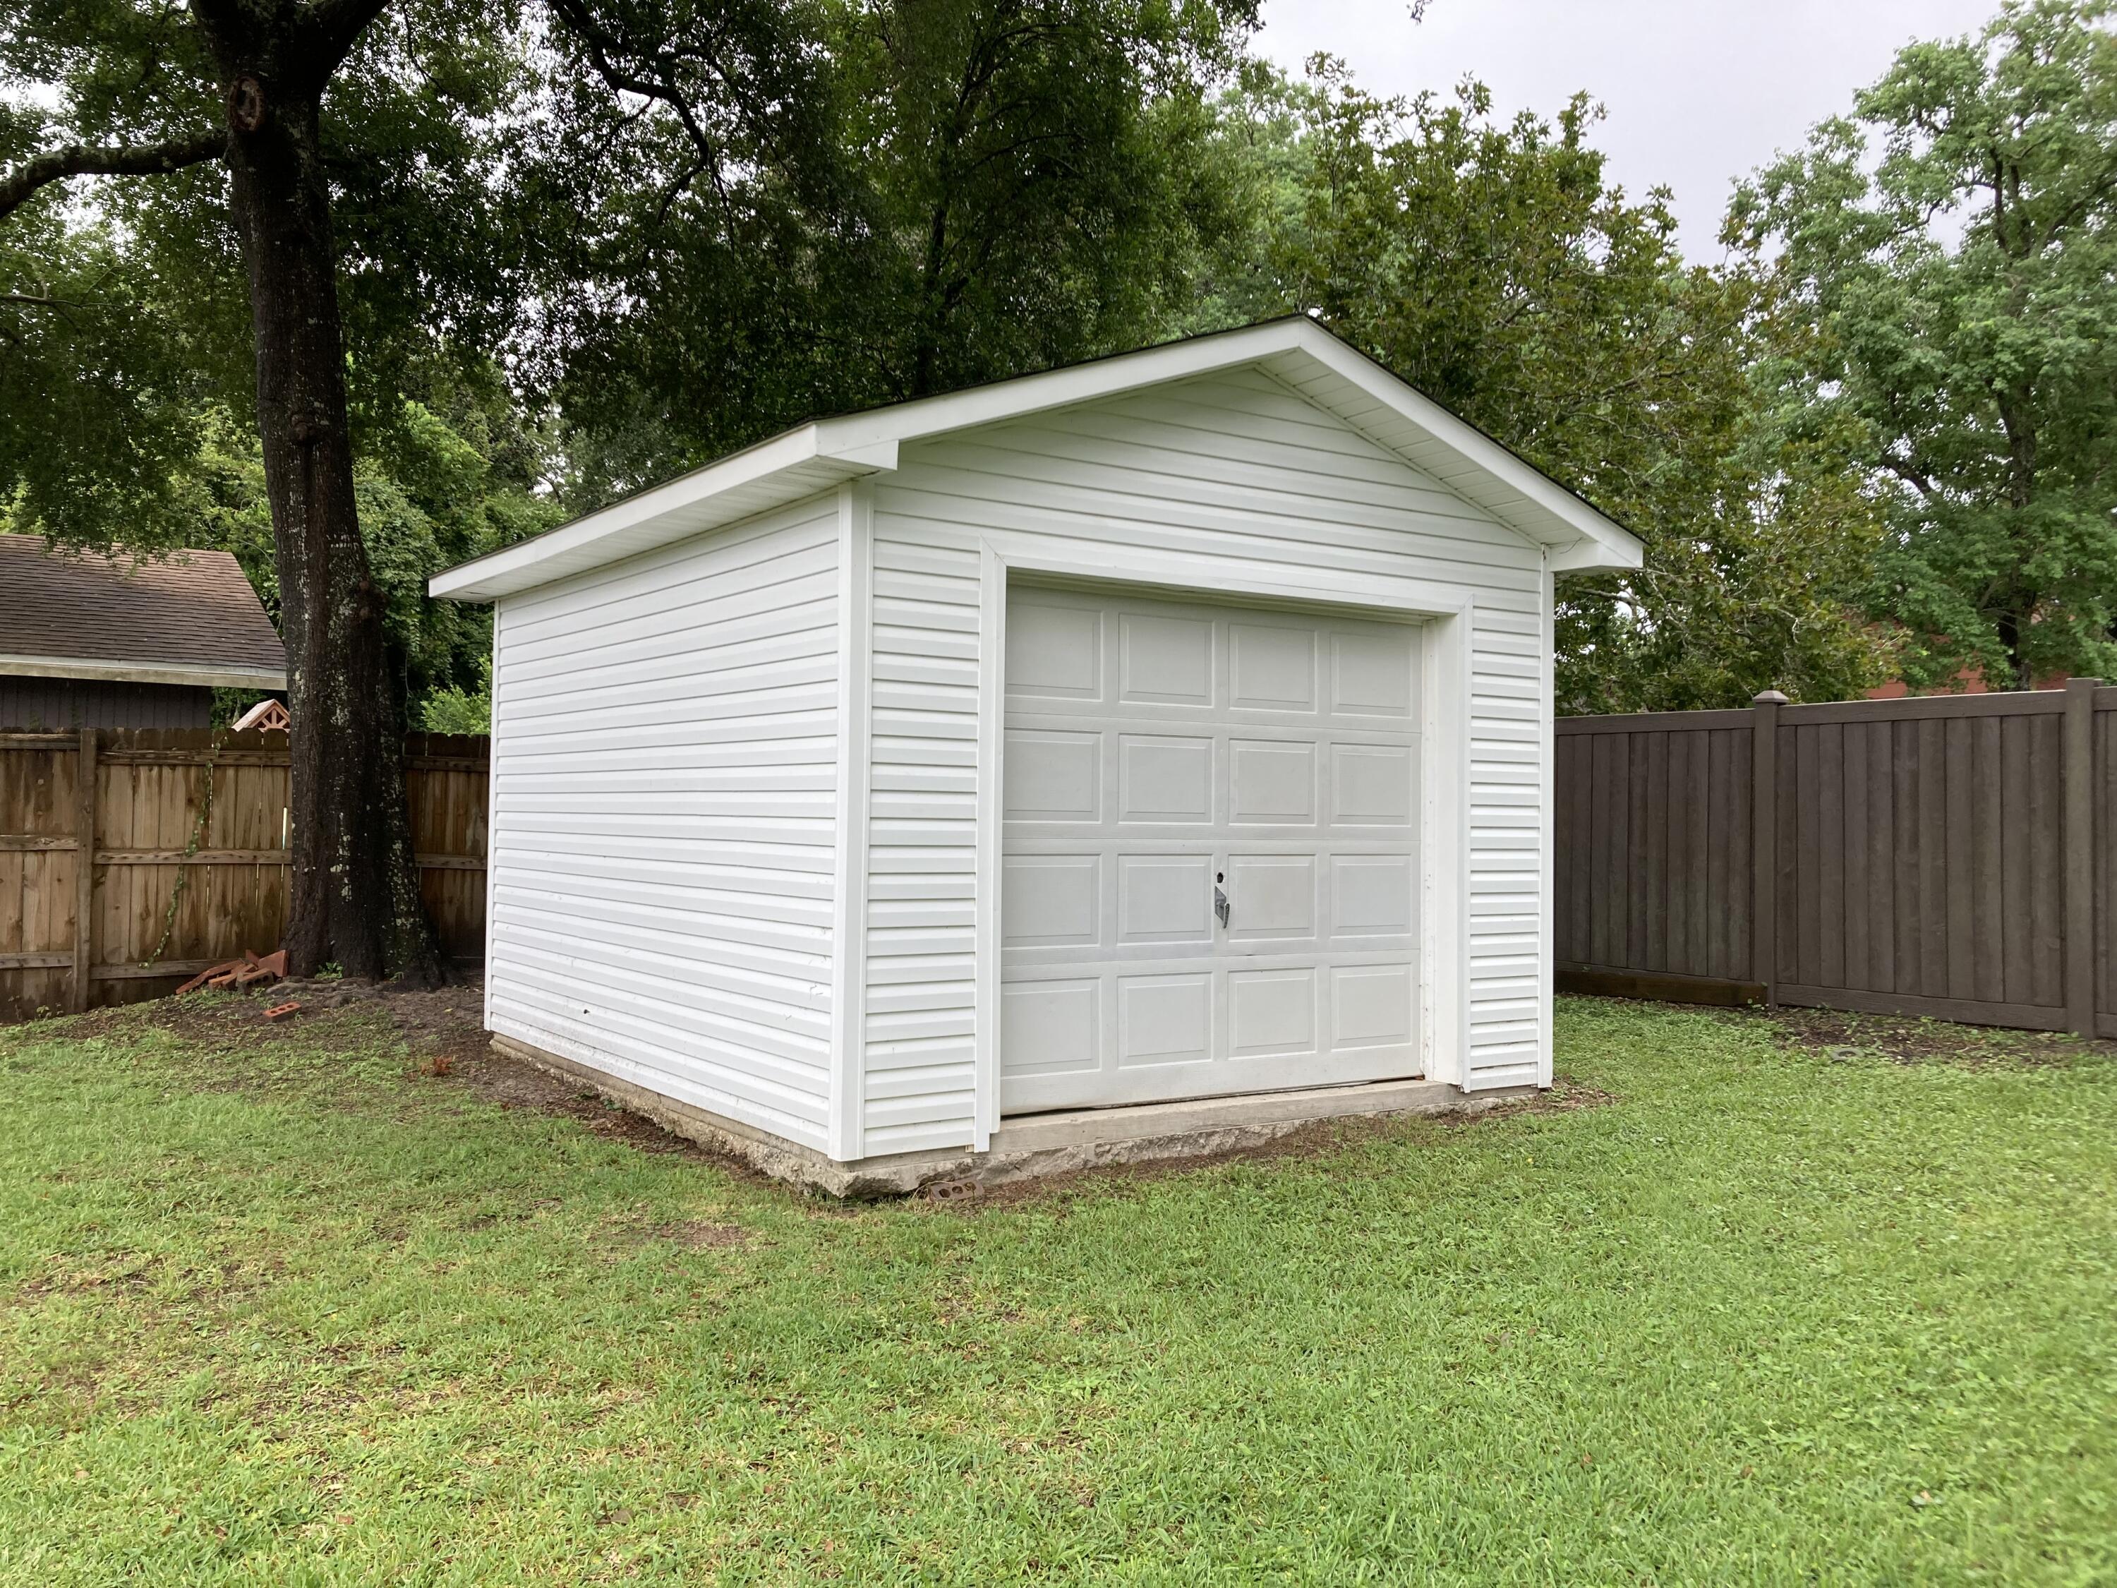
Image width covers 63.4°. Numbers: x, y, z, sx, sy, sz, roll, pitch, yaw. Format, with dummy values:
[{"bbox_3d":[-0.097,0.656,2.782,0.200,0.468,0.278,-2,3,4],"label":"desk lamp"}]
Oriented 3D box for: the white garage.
[{"bbox_3d":[-0.410,-0.243,8.893,4.343,3.345,4.890,1,-1,-34],"label":"white garage"}]

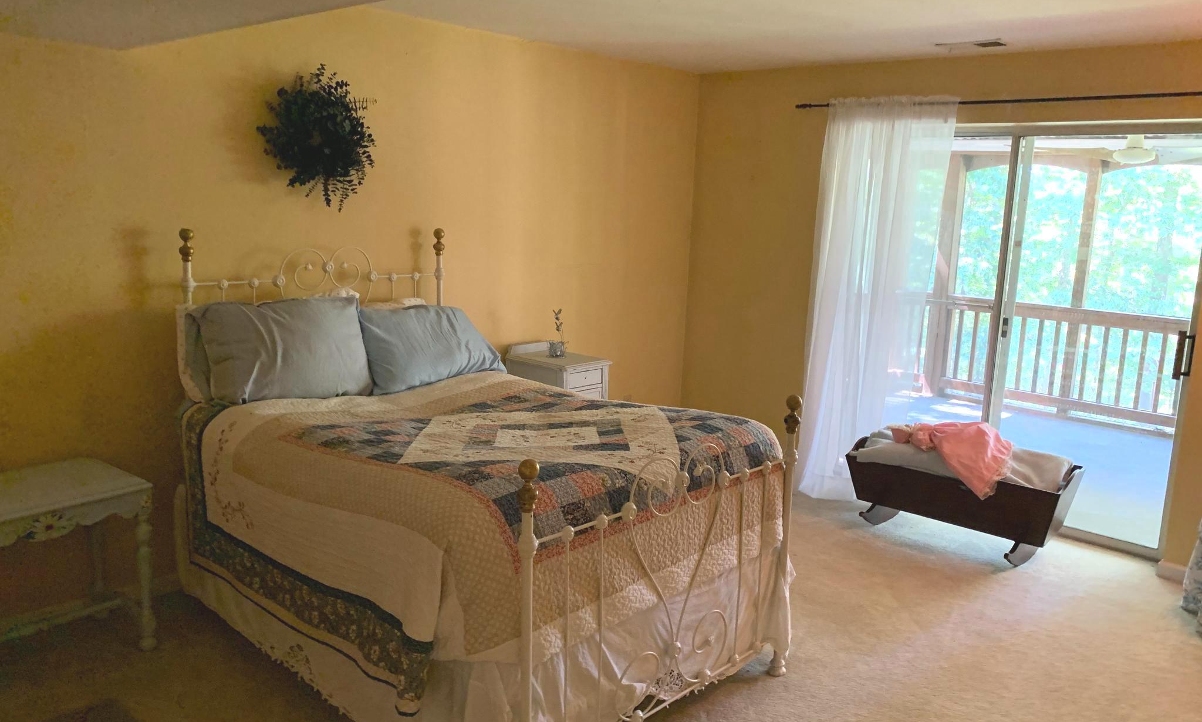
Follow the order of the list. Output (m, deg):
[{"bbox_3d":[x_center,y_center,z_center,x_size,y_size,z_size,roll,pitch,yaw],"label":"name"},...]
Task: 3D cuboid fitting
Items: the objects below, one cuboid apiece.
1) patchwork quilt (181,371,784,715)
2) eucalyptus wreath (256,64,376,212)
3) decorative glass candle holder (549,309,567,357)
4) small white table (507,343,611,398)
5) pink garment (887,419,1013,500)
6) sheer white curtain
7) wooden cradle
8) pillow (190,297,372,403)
[{"bbox_3d":[-0.435,0.500,3.314,1.820,0.600,1.410,11,14,43],"label":"patchwork quilt"},{"bbox_3d":[-1.201,-0.939,3.818,0.160,0.580,0.530,11,14,41],"label":"eucalyptus wreath"},{"bbox_3d":[-0.240,-0.156,4.912,0.090,0.270,0.090,2,10,0],"label":"decorative glass candle holder"},{"bbox_3d":[-0.233,0.343,4.937,0.440,0.850,0.340,11,14,41],"label":"small white table"},{"bbox_3d":[1.680,0.464,4.374,0.520,0.300,0.360,9,13,37],"label":"pink garment"},{"bbox_3d":[1.453,-0.279,4.856,0.760,2.200,0.140,10,13,39],"label":"sheer white curtain"},{"bbox_3d":[1.729,0.694,4.434,1.020,0.450,0.480,9,13,37],"label":"wooden cradle"},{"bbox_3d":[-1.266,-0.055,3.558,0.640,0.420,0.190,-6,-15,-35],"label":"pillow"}]

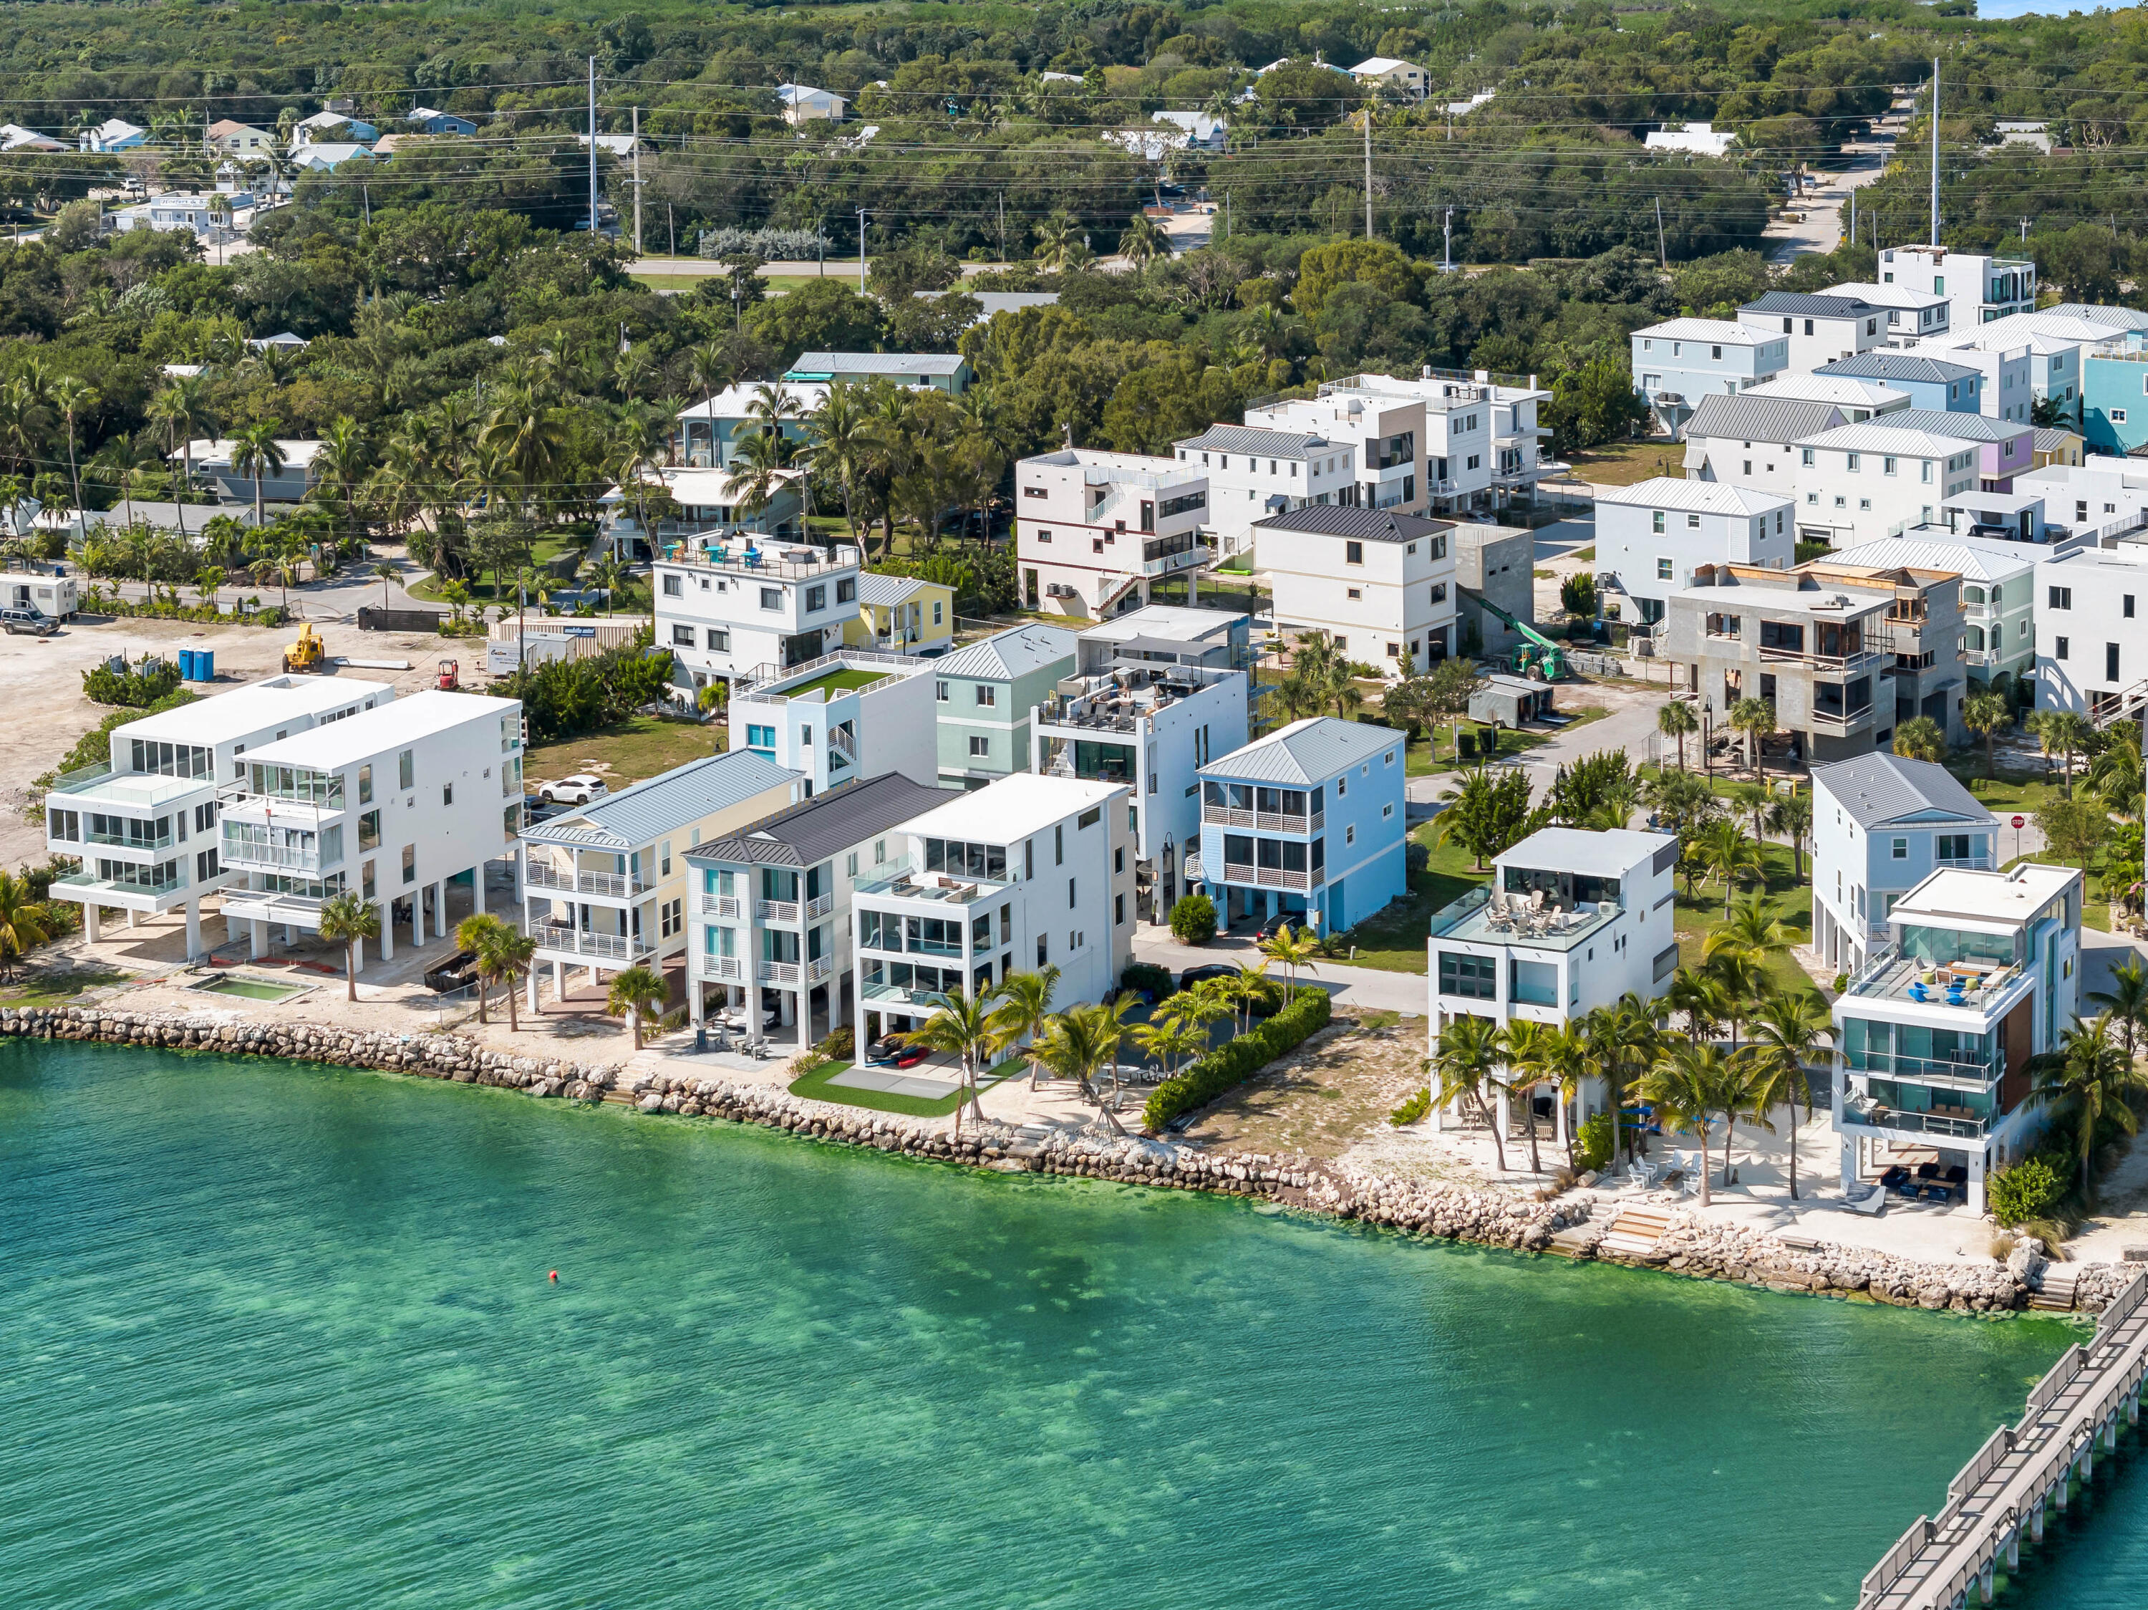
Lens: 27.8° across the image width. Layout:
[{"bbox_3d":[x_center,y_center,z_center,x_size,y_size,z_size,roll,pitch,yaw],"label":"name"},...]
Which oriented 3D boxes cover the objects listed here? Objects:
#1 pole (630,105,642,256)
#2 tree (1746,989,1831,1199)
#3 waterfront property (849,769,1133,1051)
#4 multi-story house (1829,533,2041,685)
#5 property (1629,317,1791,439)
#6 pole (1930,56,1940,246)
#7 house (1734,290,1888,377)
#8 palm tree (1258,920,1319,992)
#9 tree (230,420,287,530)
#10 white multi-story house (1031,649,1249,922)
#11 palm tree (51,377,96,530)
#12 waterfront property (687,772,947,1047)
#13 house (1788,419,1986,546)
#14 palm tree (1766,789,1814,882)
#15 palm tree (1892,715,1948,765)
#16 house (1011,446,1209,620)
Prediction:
[{"bbox_3d":[-57.800,-82.290,573.410,0.500,19.630,0.500,0,14,0],"label":"pole"},{"bbox_3d":[34.830,14.180,211.050,4.200,10.360,4.200,0,14,0],"label":"tree"},{"bbox_3d":[-4.134,6.439,234.701,7.050,11.770,18.278,6,16,27],"label":"waterfront property"},{"bbox_3d":[60.609,-13.073,309.944,13.543,11.483,6.956,10,18,36],"label":"multi-story house"},{"bbox_3d":[61.101,-40.786,417.363,13.464,11.505,7.008,10,18,37],"label":"property"},{"bbox_3d":[110.340,-82.160,557.060,0.800,27.400,0.800,0,14,0],"label":"pole"},{"bbox_3d":[75.259,-46.489,443.214,13.417,11.042,7.130,10,17,36],"label":"house"},{"bbox_3d":[11.390,8.730,230.410,3.300,4.810,3.300,-1,14,0],"label":"palm tree"},{"bbox_3d":[-71.888,-28.833,382.750,5.194,10.184,5.194,-1,14,0],"label":"tree"},{"bbox_3d":[4.060,-0.870,261.120,7.600,13.560,13.440,8,16,28],"label":"white multi-story house"},{"bbox_3d":[-87.970,-30.552,382.252,4.155,14.342,4.155,-1,14,0],"label":"palm tree"},{"bbox_3d":[-13.140,5.170,234.920,7.360,10.240,18.010,6,15,26],"label":"waterfront property"},{"bbox_3d":[67.100,-25.550,359.150,13.660,11.200,7.010,9,17,33],"label":"house"},{"bbox_3d":[42.060,1.920,254.710,2.760,5.630,2.760,-1,14,0],"label":"palm tree"},{"bbox_3d":[55.440,-2.800,284.620,3.500,5.770,3.500,0,14,0],"label":"palm tree"},{"bbox_3d":[3.180,-21.297,344.001,13.640,11.768,7.312,10,18,36],"label":"house"}]

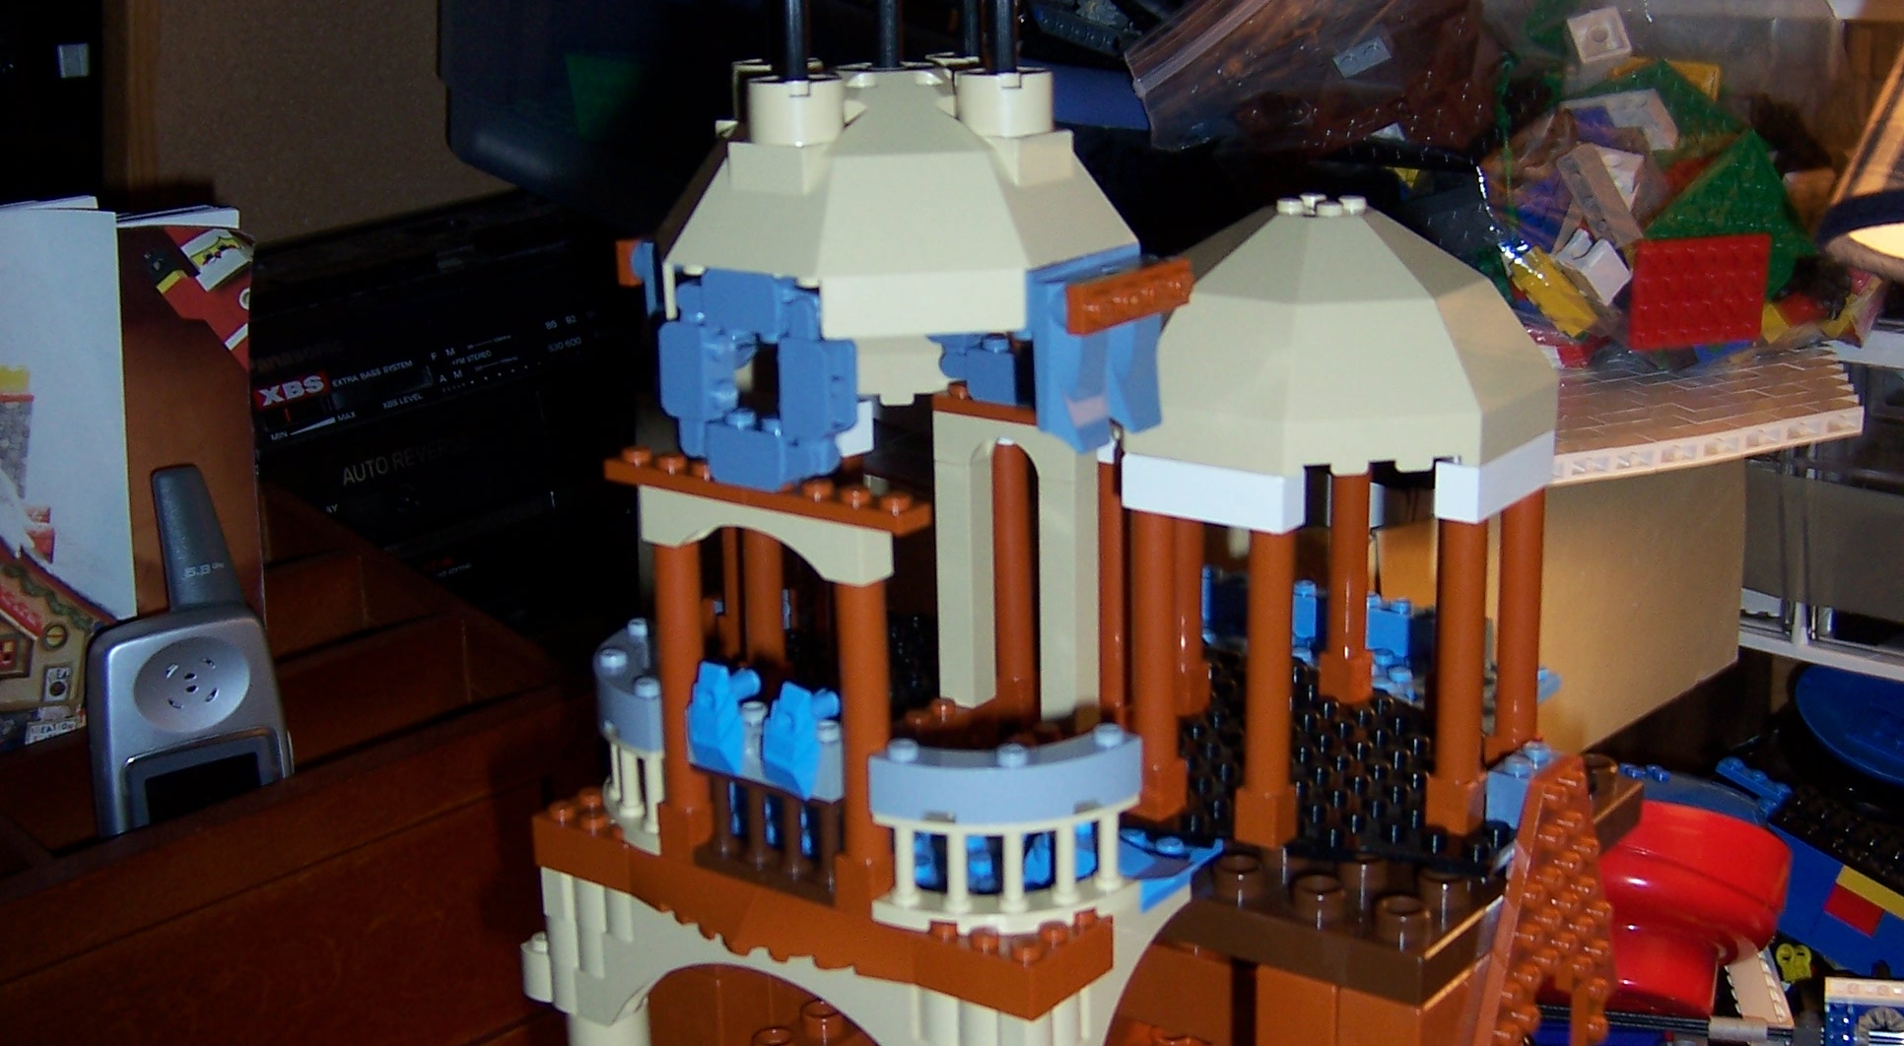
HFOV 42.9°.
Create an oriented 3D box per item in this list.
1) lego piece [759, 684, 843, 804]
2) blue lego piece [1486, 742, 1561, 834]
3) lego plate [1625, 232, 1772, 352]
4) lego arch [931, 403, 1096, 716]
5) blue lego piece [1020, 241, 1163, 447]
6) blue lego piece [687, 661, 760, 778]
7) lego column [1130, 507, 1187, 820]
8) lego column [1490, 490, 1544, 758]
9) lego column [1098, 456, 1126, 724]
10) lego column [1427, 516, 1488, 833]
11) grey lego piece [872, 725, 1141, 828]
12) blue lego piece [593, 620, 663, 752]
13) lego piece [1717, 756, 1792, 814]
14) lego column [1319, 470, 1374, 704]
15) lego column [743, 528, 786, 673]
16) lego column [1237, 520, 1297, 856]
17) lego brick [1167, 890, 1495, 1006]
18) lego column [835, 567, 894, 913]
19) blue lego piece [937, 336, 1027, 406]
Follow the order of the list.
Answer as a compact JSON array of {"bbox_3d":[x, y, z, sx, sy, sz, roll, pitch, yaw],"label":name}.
[{"bbox_3d":[-0.025,0.036,0.405,0.011,0.018,0.013,11,20,36],"label":"lego piece"},{"bbox_3d":[0.106,0.048,0.449,0.008,0.011,0.016,10,19,36],"label":"blue lego piece"},{"bbox_3d":[0.219,-0.068,0.709,0.048,0.032,0.005,-6,15,-22],"label":"lego plate"},{"bbox_3d":[0.012,0.008,0.466,0.033,0.058,0.008,11,20,36],"label":"lego arch"},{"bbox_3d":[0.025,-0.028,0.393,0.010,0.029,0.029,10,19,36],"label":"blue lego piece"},{"bbox_3d":[-0.039,0.034,0.412,0.007,0.018,0.011,10,19,36],"label":"blue lego piece"},{"bbox_3d":[0.037,0.026,0.444,0.008,0.058,0.008,10,19,36],"label":"lego column"},{"bbox_3d":[0.105,0.024,0.449,0.008,0.058,0.008,10,19,36],"label":"lego column"},{"bbox_3d":[0.033,0.017,0.477,0.008,0.058,0.008,-1,16,0],"label":"lego column"},{"bbox_3d":[0.091,0.027,0.434,0.008,0.058,0.008,10,19,36],"label":"lego column"},{"bbox_3d":[0.010,0.042,0.400,0.045,0.011,0.015,-3,16,-7],"label":"grey lego piece"},{"bbox_3d":[-0.057,0.030,0.451,0.032,0.011,0.032,10,19,36],"label":"blue lego piece"},{"bbox_3d":[0.244,0.080,0.738,0.024,0.005,0.016,31,52,31],"label":"lego piece"},{"bbox_3d":[0.081,0.008,0.497,0.008,0.058,0.008,11,20,36],"label":"lego column"},{"bbox_3d":[-0.038,0.010,0.499,0.008,0.058,0.008,11,20,36],"label":"lego column"},{"bbox_3d":[0.056,0.028,0.428,0.008,0.058,0.008,11,20,36],"label":"lego column"},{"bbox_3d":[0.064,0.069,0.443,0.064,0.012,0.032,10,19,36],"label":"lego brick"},{"bbox_3d":[-0.015,0.036,0.398,0.008,0.058,0.008,10,19,36],"label":"lego column"},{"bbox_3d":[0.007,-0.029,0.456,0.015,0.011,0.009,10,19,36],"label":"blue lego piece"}]

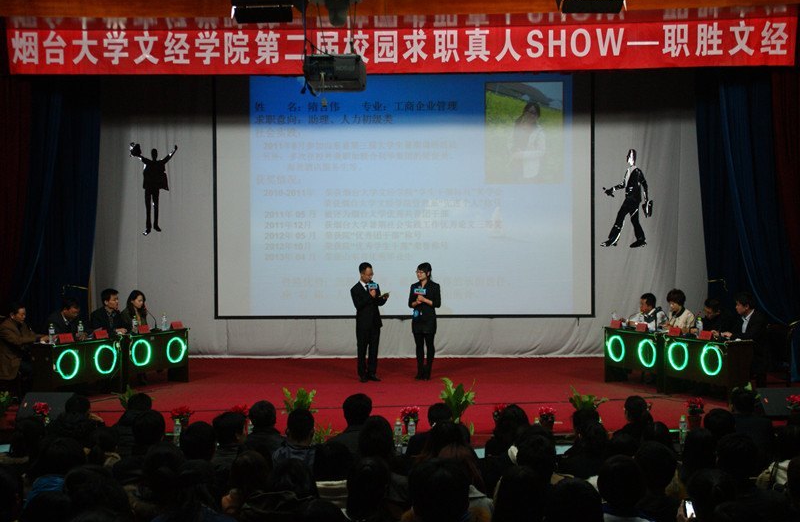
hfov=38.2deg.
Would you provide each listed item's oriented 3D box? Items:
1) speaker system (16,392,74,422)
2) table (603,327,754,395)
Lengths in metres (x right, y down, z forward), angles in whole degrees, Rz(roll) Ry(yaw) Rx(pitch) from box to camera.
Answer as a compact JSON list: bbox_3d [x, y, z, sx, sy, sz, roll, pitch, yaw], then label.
[{"bbox_3d":[-4.230,1.748,13.895,0.591,0.305,0.420,0,2,0],"label":"speaker system"},{"bbox_3d":[3.717,1.384,15.615,0.440,0.779,2.355,-2,3,-30],"label":"table"}]

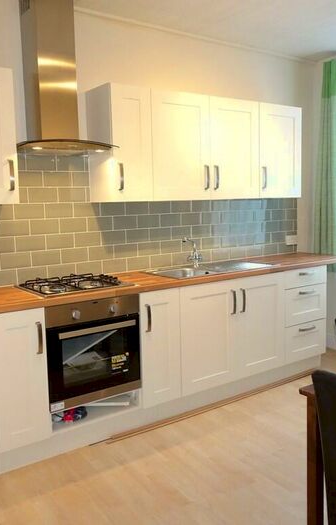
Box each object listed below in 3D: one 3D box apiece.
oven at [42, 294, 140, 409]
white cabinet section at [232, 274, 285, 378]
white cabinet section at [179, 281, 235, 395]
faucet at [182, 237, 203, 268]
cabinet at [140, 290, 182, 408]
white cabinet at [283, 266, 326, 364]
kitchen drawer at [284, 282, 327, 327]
[{"bbox_3d":[-0.562,0.488,3.025,0.597,0.595,0.570,-6,9,-35],"label":"oven"},{"bbox_3d":[0.534,0.426,3.801,0.503,0.731,0.563,-6,9,-35],"label":"white cabinet section"},{"bbox_3d":[0.128,0.471,3.519,0.489,0.731,0.563,-6,9,-35],"label":"white cabinet section"},{"bbox_3d":[0.154,-0.072,3.625,0.120,0.235,0.170,3,9,32],"label":"faucet"},{"bbox_3d":[-0.204,0.512,3.308,0.300,0.730,0.570,-6,9,-35],"label":"cabinet"},{"bbox_3d":[0.942,0.389,4.109,0.497,0.730,0.570,-6,9,-35],"label":"white cabinet"},{"bbox_3d":[0.956,0.314,4.080,0.495,0.298,0.520,-6,9,-35],"label":"kitchen drawer"}]

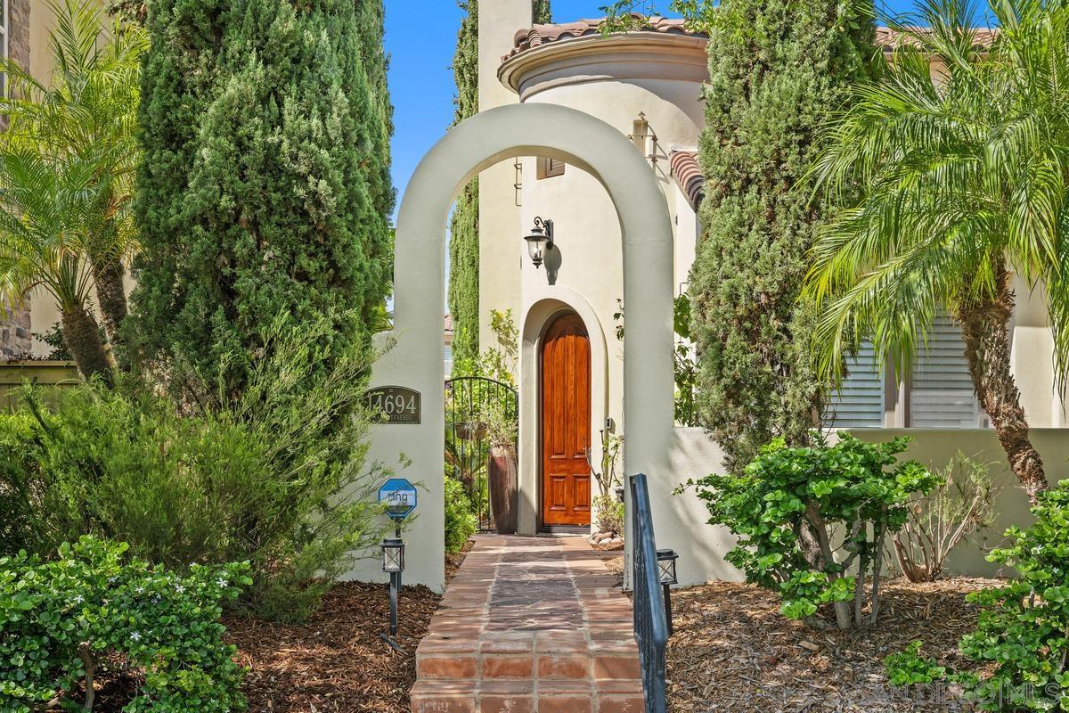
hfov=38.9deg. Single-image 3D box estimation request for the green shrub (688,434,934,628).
[{"bbox_3d":[1.655,1.040,9.000,1.430,1.130,1.200,0,-2,0],"label":"green shrub"}]

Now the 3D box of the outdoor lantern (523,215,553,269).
[{"bbox_3d":[0.060,-1.268,16.900,0.350,0.585,0.290,2,-3,-42],"label":"outdoor lantern"}]

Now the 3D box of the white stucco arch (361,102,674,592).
[{"bbox_3d":[-0.127,-0.069,11.100,2.250,3.530,0.420,0,-2,0],"label":"white stucco arch"}]

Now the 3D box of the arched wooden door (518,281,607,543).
[{"bbox_3d":[0.307,0.619,17.100,0.400,2.840,1.430,2,-3,-42],"label":"arched wooden door"}]

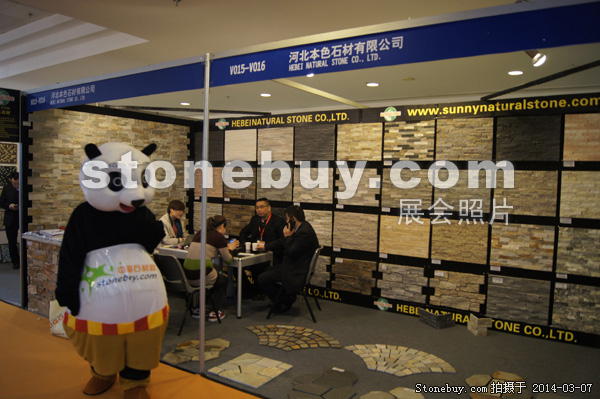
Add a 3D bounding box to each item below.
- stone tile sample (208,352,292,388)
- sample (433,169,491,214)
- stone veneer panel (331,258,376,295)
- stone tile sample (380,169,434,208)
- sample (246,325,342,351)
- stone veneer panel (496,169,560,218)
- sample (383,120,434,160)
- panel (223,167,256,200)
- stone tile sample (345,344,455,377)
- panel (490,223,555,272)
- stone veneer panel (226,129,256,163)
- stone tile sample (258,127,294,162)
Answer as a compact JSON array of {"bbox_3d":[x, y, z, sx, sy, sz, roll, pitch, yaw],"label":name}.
[{"bbox_3d":[-0.388,1.377,3.626,0.487,0.020,0.491,3,3,33],"label":"stone tile sample"},{"bbox_3d":[1.785,-0.093,4.952,0.612,0.461,0.030,3,3,33],"label":"sample"},{"bbox_3d":[0.691,0.978,5.767,0.618,0.407,0.030,3,3,33],"label":"stone veneer panel"},{"bbox_3d":[1.255,-0.122,5.295,0.612,0.461,0.030,3,3,33],"label":"stone tile sample"},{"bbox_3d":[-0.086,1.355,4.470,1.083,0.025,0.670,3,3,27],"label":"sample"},{"bbox_3d":[2.351,-0.072,4.716,0.603,0.466,0.030,3,3,31],"label":"stone veneer panel"},{"bbox_3d":[1.296,-0.690,5.345,0.614,0.470,0.030,3,3,33],"label":"sample"},{"bbox_3d":[-0.897,-0.248,6.687,0.603,0.466,0.030,3,3,31],"label":"panel"},{"bbox_3d":[0.846,1.402,3.915,0.985,0.020,0.677,3,3,31],"label":"stone tile sample"},{"bbox_3d":[2.335,0.497,4.739,0.603,0.463,0.030,3,3,31],"label":"panel"},{"bbox_3d":[-0.879,-0.800,6.656,0.612,0.461,0.030,3,3,33],"label":"stone veneer panel"},{"bbox_3d":[-0.342,-0.771,6.309,0.612,0.461,0.030,3,3,33],"label":"stone tile sample"}]

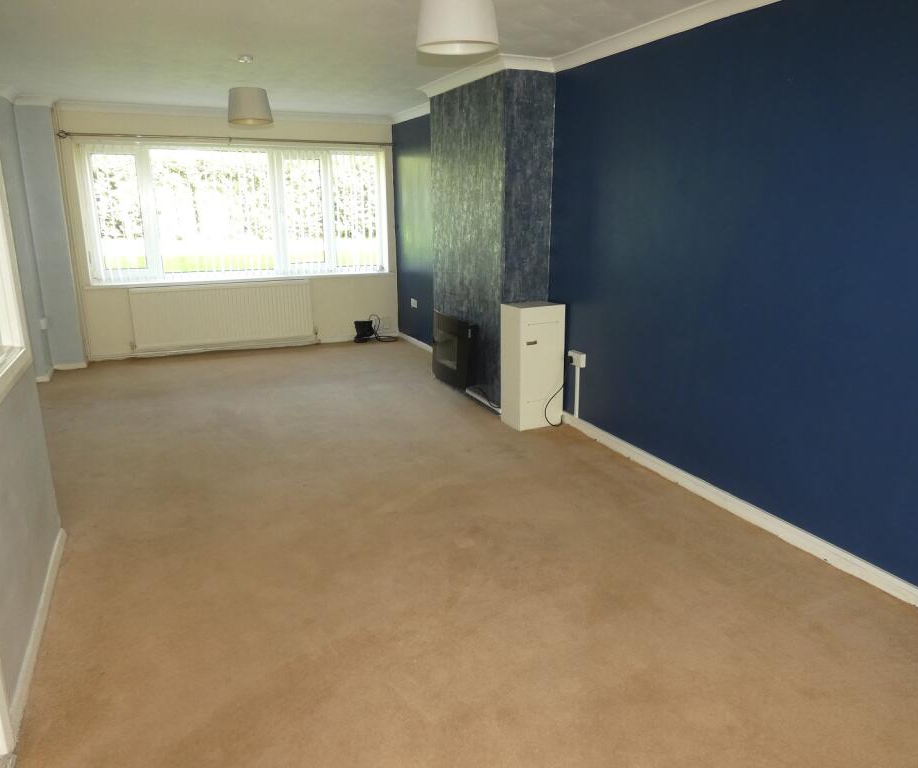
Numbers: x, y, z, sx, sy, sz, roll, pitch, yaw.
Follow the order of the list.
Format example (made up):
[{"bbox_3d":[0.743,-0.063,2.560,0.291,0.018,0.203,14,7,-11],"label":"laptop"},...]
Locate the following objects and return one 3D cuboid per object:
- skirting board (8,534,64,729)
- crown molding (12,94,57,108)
[{"bbox_3d":[-1.575,0.850,2.469,0.018,0.075,1.330,-7,17,-24],"label":"skirting board"},{"bbox_3d":[-3.728,-2.478,5.710,0.330,0.085,0.085,-7,17,-24],"label":"crown molding"}]

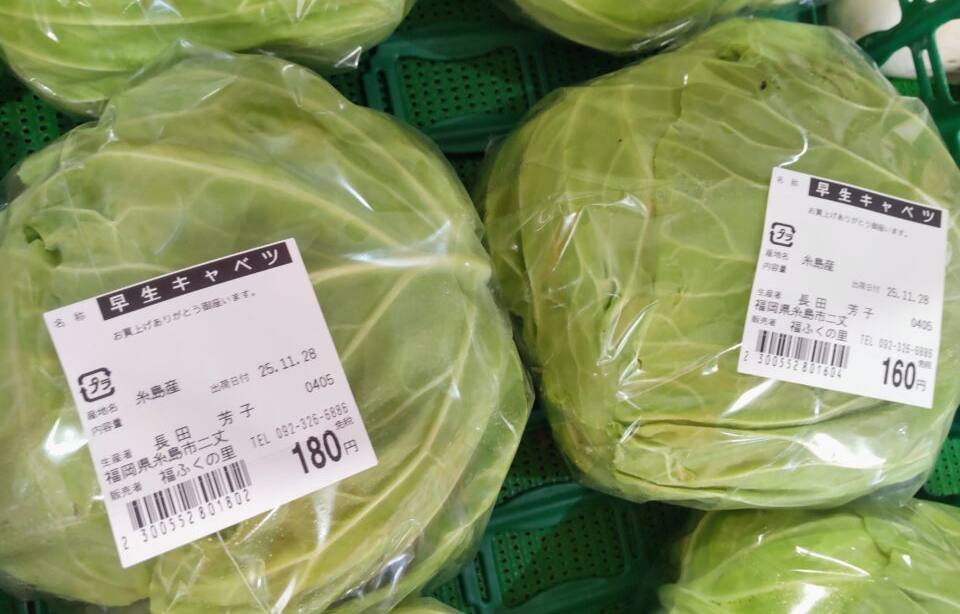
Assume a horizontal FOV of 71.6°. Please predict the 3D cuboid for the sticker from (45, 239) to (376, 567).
[{"bbox_3d":[-0.057,0.018,0.142,0.053,0.003,0.054,-20,83,-16],"label":"sticker"}]

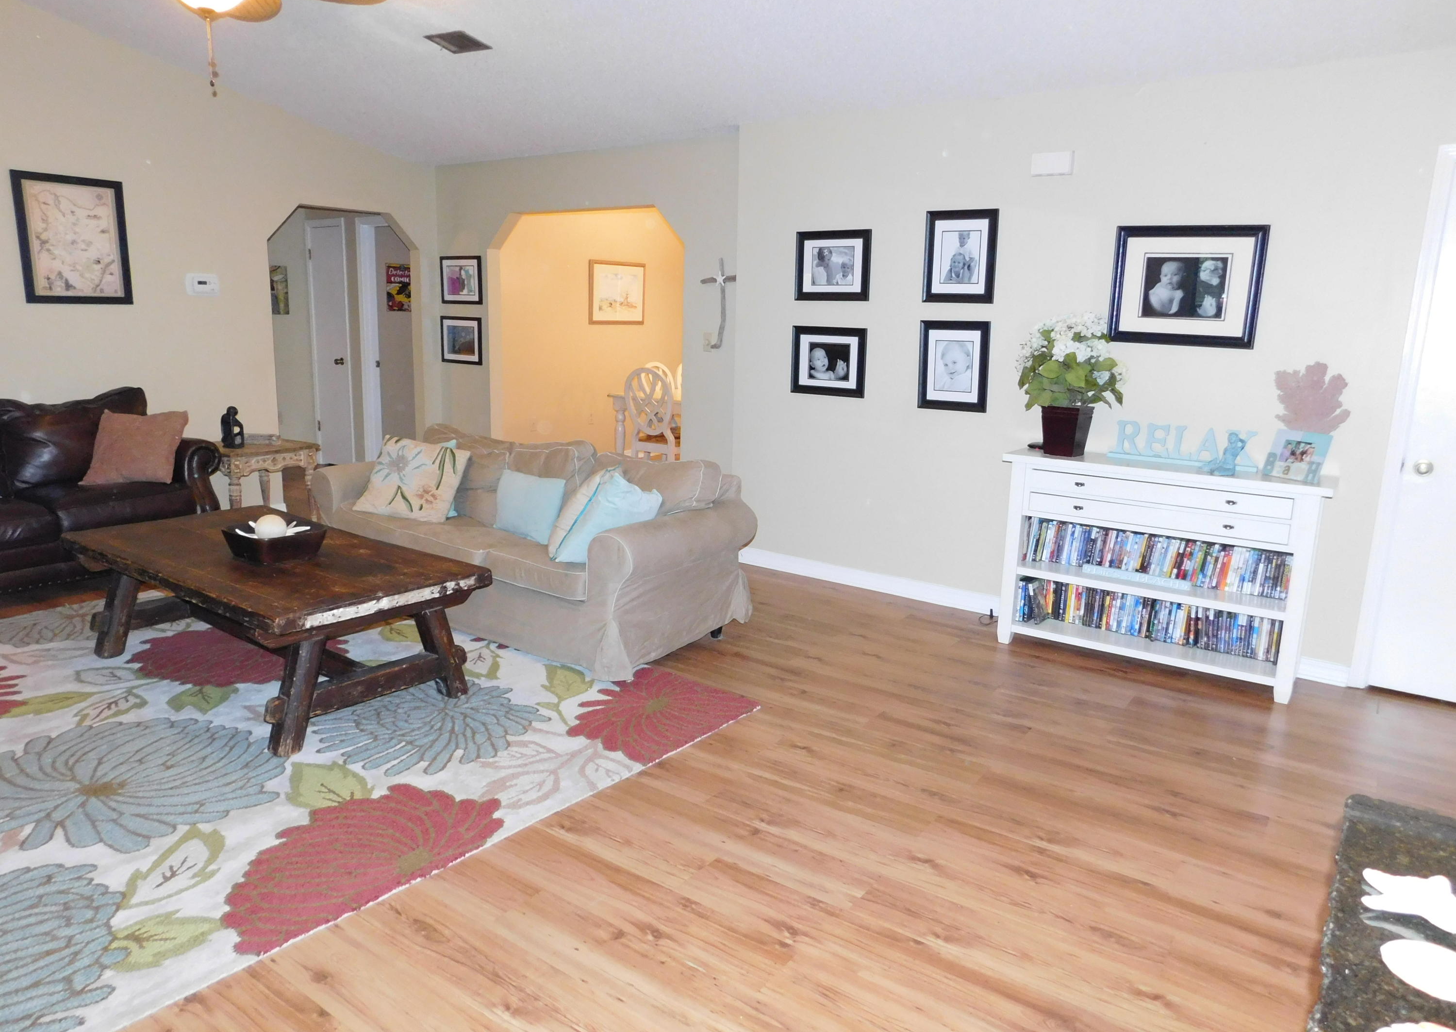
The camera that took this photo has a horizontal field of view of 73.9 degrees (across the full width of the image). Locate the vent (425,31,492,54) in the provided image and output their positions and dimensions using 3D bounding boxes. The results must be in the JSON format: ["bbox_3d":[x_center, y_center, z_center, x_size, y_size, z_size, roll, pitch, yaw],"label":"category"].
[{"bbox_3d":[-1.339,-2.353,4.815,0.275,0.025,0.205,10,4,36],"label":"vent"}]

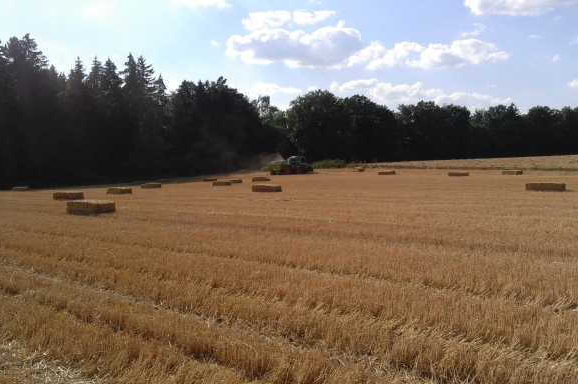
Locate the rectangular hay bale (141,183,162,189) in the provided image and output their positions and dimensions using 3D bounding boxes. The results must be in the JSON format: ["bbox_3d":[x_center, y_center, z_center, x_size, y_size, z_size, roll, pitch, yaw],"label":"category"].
[{"bbox_3d":[-15.084,-0.577,58.679,2.200,0.680,1.080,1,4,42],"label":"rectangular hay bale"}]

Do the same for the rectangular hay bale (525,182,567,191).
[{"bbox_3d":[16.787,-0.223,34.910,2.200,0.680,1.080,1,4,42],"label":"rectangular hay bale"}]

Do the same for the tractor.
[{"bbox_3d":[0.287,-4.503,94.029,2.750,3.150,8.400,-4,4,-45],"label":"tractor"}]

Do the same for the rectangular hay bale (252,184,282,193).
[{"bbox_3d":[-1.748,-0.186,42.478,2.200,0.680,1.080,1,4,42],"label":"rectangular hay bale"}]

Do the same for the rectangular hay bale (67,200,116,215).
[{"bbox_3d":[-8.786,0.795,23.766,2.200,0.680,1.080,1,4,42],"label":"rectangular hay bale"}]

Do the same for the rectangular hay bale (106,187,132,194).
[{"bbox_3d":[-14.474,0.026,45.704,2.200,0.680,1.080,1,4,42],"label":"rectangular hay bale"}]

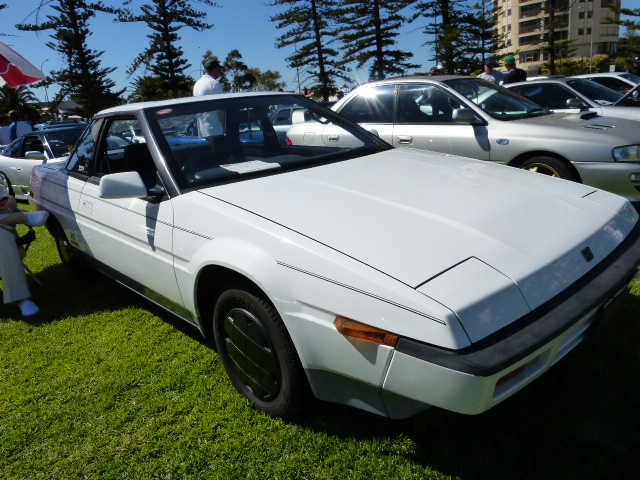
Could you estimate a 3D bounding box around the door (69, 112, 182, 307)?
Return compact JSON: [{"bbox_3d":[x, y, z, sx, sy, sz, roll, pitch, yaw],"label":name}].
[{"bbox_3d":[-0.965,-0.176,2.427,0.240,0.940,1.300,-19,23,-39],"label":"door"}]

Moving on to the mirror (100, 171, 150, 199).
[{"bbox_3d":[-0.819,-0.231,1.937,0.190,0.110,0.100,-19,23,-39],"label":"mirror"}]

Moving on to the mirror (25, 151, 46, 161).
[{"bbox_3d":[-3.940,-1.170,6.400,0.120,0.120,0.230,8,21,38],"label":"mirror"}]

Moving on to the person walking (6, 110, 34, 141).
[{"bbox_3d":[-6.100,-1.880,9.750,0.360,1.650,0.500,4,19,29],"label":"person walking"}]

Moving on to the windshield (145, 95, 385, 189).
[{"bbox_3d":[-0.284,-0.631,2.594,1.440,0.130,0.720,-19,52,-39],"label":"windshield"}]

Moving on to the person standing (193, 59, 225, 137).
[{"bbox_3d":[-1.090,-1.050,5.100,0.340,1.750,0.500,-11,17,-19],"label":"person standing"}]

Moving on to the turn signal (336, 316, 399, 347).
[{"bbox_3d":[0.128,0.240,1.205,0.050,0.055,0.220,-19,23,-39],"label":"turn signal"}]

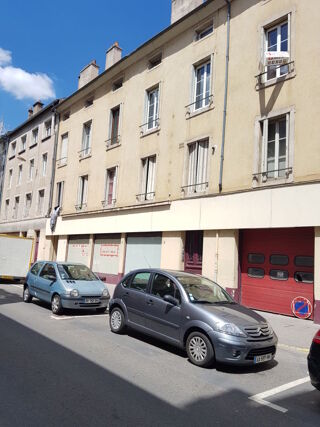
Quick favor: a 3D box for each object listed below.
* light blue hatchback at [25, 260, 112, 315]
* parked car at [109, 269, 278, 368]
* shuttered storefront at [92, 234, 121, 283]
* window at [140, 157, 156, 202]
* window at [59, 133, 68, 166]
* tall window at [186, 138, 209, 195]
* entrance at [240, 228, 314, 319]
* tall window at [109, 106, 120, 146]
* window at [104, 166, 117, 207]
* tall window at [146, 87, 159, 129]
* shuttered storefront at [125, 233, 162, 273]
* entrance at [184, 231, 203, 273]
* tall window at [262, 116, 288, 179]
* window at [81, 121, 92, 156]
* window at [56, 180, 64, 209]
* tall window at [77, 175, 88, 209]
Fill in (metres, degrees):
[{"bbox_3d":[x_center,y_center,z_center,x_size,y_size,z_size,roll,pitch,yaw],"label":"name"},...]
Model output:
[{"bbox_3d":[-2.969,2.258,10.211,1.640,1.420,3.430,11,-11,-40],"label":"light blue hatchback"},{"bbox_3d":[0.527,1.963,6.720,1.680,1.520,3.850,11,-11,-39],"label":"parked car"},{"bbox_3d":[-2.987,2.472,17.936,0.197,2.620,2.955,11,-11,-41],"label":"shuttered storefront"},{"bbox_3d":[-0.574,-1.765,16.063,0.197,2.187,1.251,11,-11,-41],"label":"window"},{"bbox_3d":[-7.265,-4.823,24.390,0.197,2.463,1.280,11,-11,-41],"label":"window"},{"bbox_3d":[1.622,-1.979,13.595,0.197,2.236,1.271,11,-11,-41],"label":"tall window"},{"bbox_3d":[3.788,1.876,10.561,0.200,2.740,2.540,11,-11,-41],"label":"entrance"},{"bbox_3d":[-2.627,-5.147,19.018,0.200,2.400,1.020,11,-11,-41],"label":"tall window"},{"bbox_3d":[-2.693,-1.536,18.292,0.200,2.190,1.080,11,-11,-41],"label":"window"},{"bbox_3d":[-0.376,-5.378,16.568,0.200,2.380,1.050,11,-11,-41],"label":"tall window"},{"bbox_3d":[-0.870,2.266,15.557,0.197,2.610,2.935,11,-11,-41],"label":"shuttered storefront"},{"bbox_3d":[1.398,2.058,13.200,0.197,2.630,1.152,11,-11,-41],"label":"entrance"},{"bbox_3d":[4.002,-2.213,11.004,0.200,2.190,1.040,11,-11,-41],"label":"tall window"},{"bbox_3d":[-4.830,-4.931,21.418,0.200,2.400,1.050,11,-11,-41],"label":"window"},{"bbox_3d":[-7.356,-1.198,23.706,0.197,2.187,1.133,11,-11,-41],"label":"window"},{"bbox_3d":[-5.023,-1.376,21.074,0.197,2.197,1.280,11,-11,-41],"label":"tall window"}]

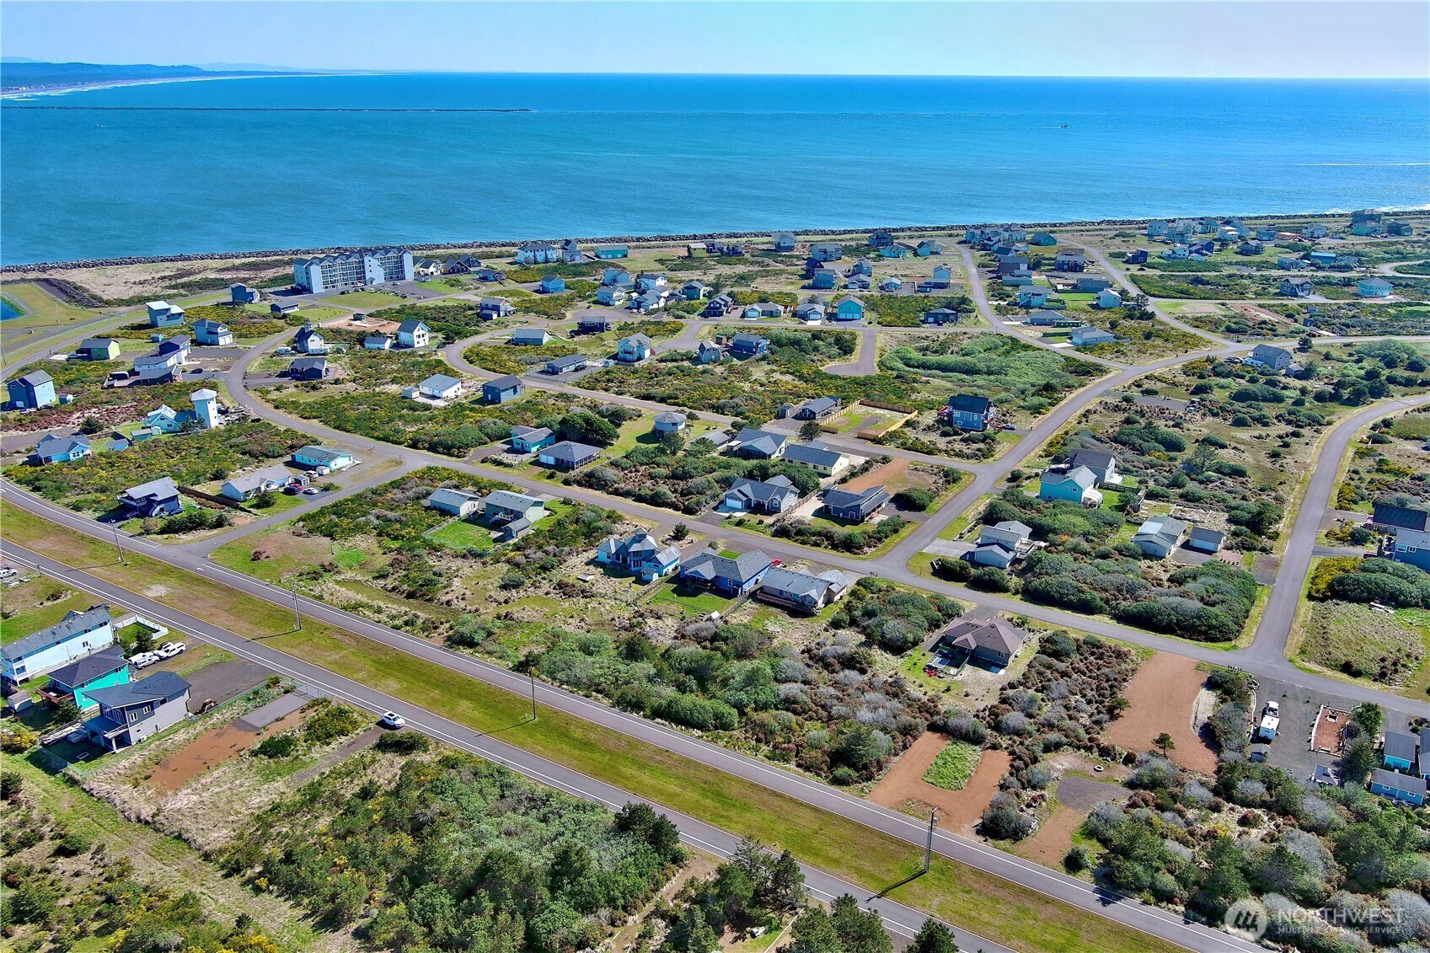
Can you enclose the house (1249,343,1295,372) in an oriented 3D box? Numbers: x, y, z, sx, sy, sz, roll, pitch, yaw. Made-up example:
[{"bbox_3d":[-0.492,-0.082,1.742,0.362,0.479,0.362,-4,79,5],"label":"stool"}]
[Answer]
[{"bbox_3d":[218.890,-46.770,453.360,7.800,8.000,12.300,-8,21,-23],"label":"house"}]

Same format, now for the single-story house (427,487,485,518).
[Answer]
[{"bbox_3d":[-67.820,6.310,303.540,12.600,4.500,8.800,12,23,30],"label":"single-story house"}]

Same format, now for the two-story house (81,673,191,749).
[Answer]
[{"bbox_3d":[-107.974,42.769,216.210,10.300,9.200,16.700,12,23,30],"label":"two-story house"}]

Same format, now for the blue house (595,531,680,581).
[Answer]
[{"bbox_3d":[-18.310,16.160,269.170,19.000,9.500,11.200,12,23,30],"label":"blue house"}]

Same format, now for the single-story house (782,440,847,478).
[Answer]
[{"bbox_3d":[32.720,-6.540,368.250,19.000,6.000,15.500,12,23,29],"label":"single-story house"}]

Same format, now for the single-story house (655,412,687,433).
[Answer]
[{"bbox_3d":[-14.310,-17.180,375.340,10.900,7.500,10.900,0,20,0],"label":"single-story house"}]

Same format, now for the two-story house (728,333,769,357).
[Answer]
[{"bbox_3d":[15.300,-56.380,487.290,13.400,6.900,8.500,16,25,37],"label":"two-story house"}]

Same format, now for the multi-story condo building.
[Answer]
[{"bbox_3d":[-207.480,-119.910,666.450,17.000,17.000,66.500,17,25,38],"label":"multi-story condo building"}]

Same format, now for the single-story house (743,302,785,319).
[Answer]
[{"bbox_3d":[23.630,-78.870,544.410,17.400,5.300,14.000,3,20,7],"label":"single-story house"}]

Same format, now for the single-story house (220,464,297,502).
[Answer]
[{"bbox_3d":[-129.410,1.340,325.540,9.200,4.700,18.400,12,22,29],"label":"single-story house"}]

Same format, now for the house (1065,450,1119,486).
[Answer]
[{"bbox_3d":[111.030,-3.520,338.540,11.500,7.600,10.300,13,23,31],"label":"house"}]

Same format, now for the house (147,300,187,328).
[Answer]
[{"bbox_3d":[-267.900,-79.430,561.690,12.800,10.200,10.000,-17,26,-40],"label":"house"}]

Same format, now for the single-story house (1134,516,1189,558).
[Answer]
[{"bbox_3d":[117.529,15.288,304.350,9.700,4.600,20.100,13,23,31],"label":"single-story house"}]

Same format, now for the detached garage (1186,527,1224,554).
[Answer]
[{"bbox_3d":[129.550,16.330,302.382,7.500,4.100,6.600,13,23,31],"label":"detached garage"}]

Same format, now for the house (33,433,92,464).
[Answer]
[{"bbox_3d":[-207.281,-9.455,366.775,15.100,5.500,18.000,-14,24,-35],"label":"house"}]

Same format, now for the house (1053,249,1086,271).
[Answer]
[{"bbox_3d":[225.040,-136.900,730.880,17.500,11.000,18.000,4,20,11],"label":"house"}]

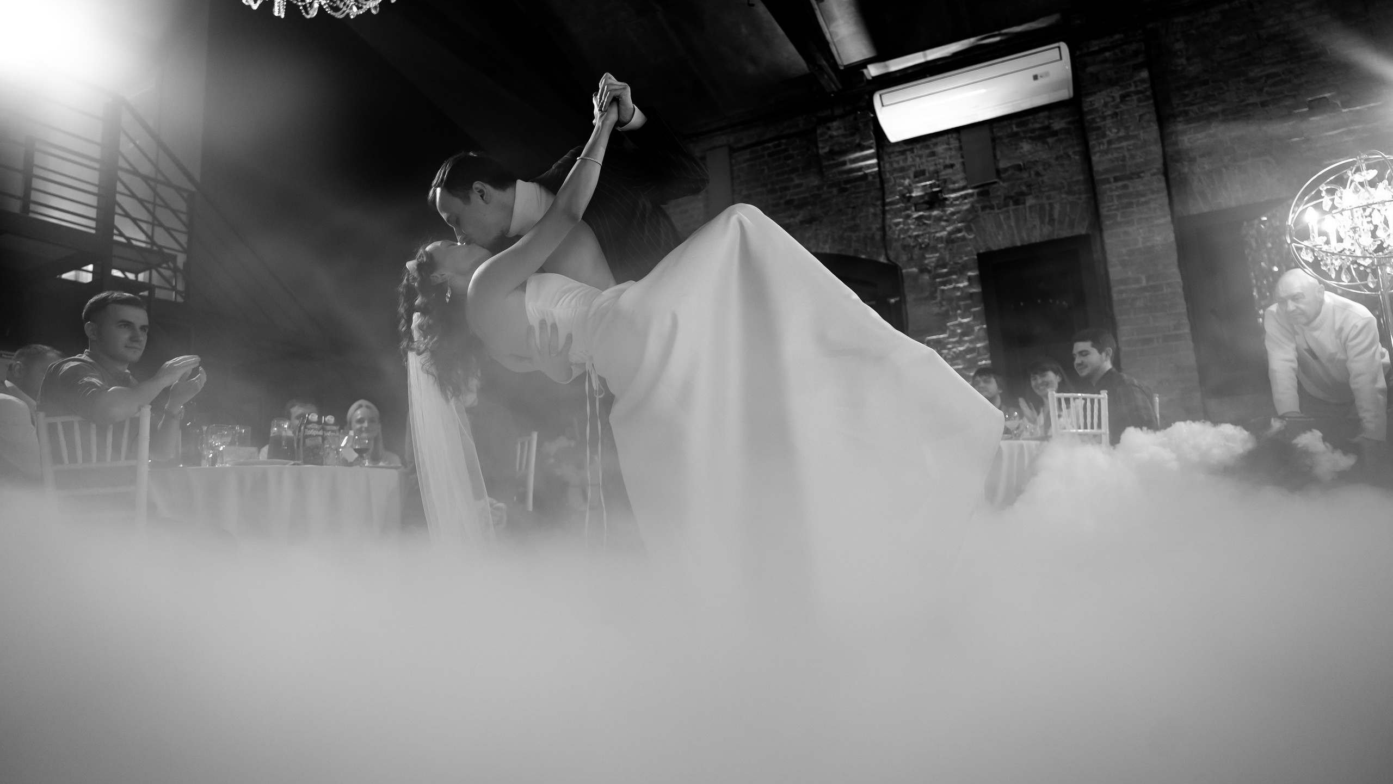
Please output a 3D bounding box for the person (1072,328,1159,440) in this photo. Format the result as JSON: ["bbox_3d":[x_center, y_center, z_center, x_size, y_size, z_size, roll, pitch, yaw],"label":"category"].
[{"bbox_3d":[1.990,0.305,4.080,0.780,1.250,0.520,-4,-9,5],"label":"person"}]

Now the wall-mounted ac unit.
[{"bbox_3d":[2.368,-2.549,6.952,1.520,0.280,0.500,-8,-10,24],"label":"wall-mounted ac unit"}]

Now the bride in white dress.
[{"bbox_3d":[0.012,0.003,1.920,1.360,1.400,0.720,-3,-9,-1],"label":"bride in white dress"}]

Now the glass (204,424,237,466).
[{"bbox_3d":[-1.992,0.223,3.400,0.095,0.180,0.095,-3,-9,0],"label":"glass"}]

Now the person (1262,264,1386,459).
[{"bbox_3d":[2.780,0.148,3.520,0.800,1.290,0.600,4,-12,-40],"label":"person"}]

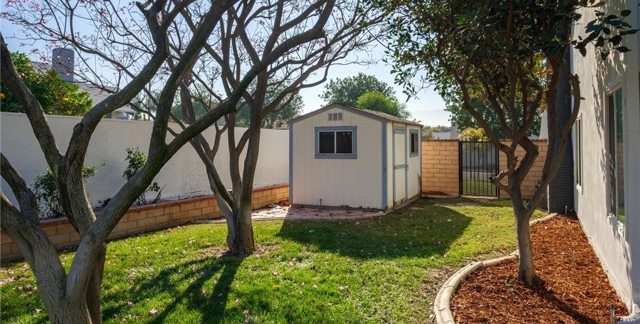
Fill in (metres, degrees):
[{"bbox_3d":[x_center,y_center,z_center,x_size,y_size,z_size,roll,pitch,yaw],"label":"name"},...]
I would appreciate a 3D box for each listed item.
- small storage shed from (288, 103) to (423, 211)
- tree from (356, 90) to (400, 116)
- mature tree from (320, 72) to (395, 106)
[{"bbox_3d":[1.148,-0.198,11.650,2.600,2.451,3.635,1,2,25],"label":"small storage shed"},{"bbox_3d":[3.598,-1.958,26.089,2.881,4.928,2.737,0,2,0],"label":"tree"},{"bbox_3d":[3.078,-3.667,35.138,6.238,7.692,5.926,0,2,0],"label":"mature tree"}]

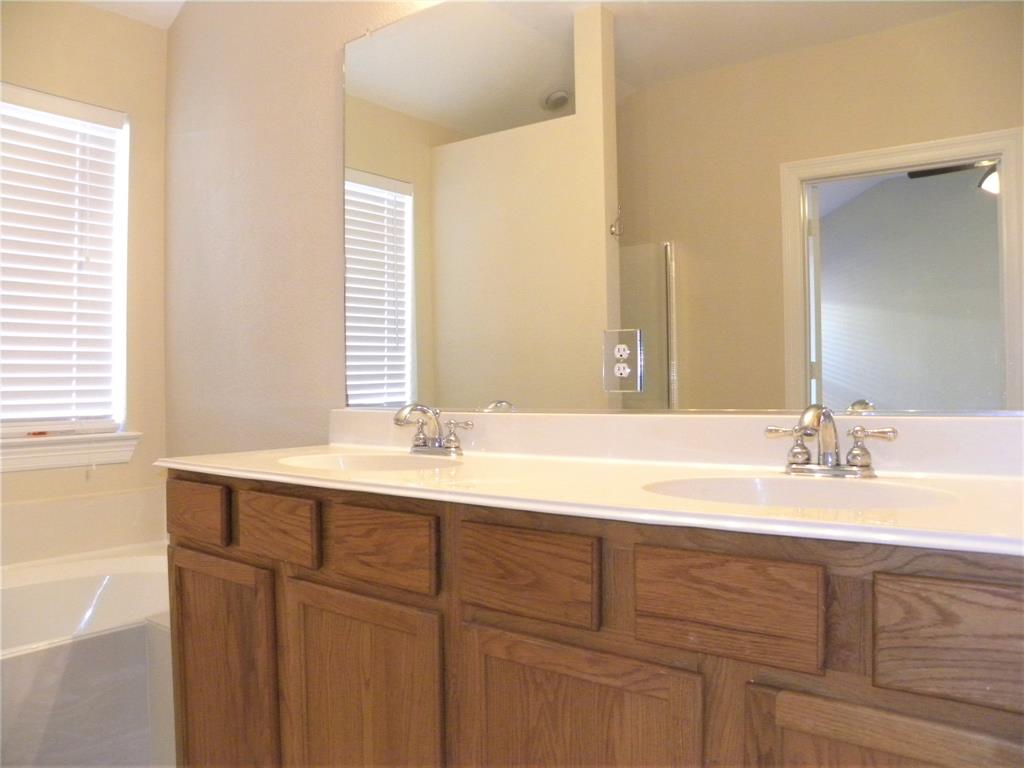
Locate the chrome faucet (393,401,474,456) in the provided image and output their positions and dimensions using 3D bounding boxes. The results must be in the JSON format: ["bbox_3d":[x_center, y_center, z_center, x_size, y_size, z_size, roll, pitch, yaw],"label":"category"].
[{"bbox_3d":[-0.209,0.106,1.776,0.208,0.117,0.166,-1,0,39],"label":"chrome faucet"}]

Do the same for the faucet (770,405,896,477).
[{"bbox_3d":[0.487,0.089,1.220,0.208,0.117,0.166,-1,0,39],"label":"faucet"}]

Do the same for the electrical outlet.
[{"bbox_3d":[0.230,-0.048,1.609,0.088,0.127,0.012,-1,0,39],"label":"electrical outlet"}]

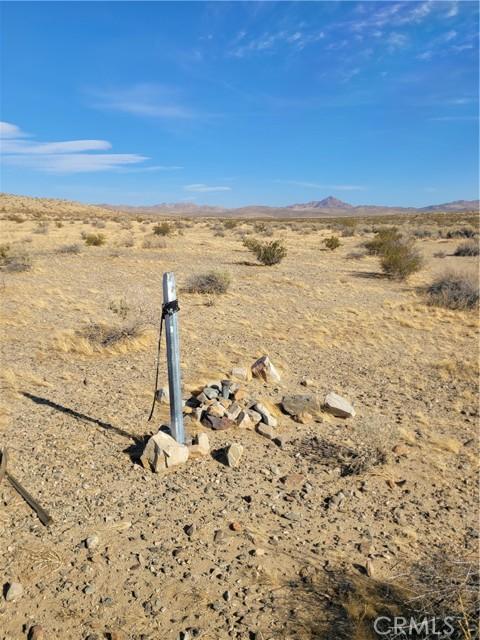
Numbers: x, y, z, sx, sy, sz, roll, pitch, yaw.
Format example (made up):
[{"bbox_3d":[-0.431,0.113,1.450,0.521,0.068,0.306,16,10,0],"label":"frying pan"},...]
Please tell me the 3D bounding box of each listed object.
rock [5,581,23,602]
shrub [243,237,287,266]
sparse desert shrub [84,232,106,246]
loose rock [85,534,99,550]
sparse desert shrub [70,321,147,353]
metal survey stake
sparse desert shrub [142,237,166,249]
[{"bbox_3d":[-0.972,1.155,2.056,0.075,0.065,0.068,0,12,0],"label":"rock"},{"bbox_3d":[0.778,-2.195,15.258,1.397,0.897,1.277,0,12,0],"label":"shrub"},{"bbox_3d":[-7.617,-4.240,25.259,1.159,0.704,1.044,0,12,0],"label":"sparse desert shrub"},{"bbox_3d":[-0.713,1.060,2.305,0.067,0.064,0.056,0,12,0],"label":"loose rock"},{"bbox_3d":[-1.665,0.169,6.032,0.959,0.295,0.719,0,12,0],"label":"sparse desert shrub"},{"bbox_3d":[-0.427,0.294,3.130,0.063,1.210,0.063,-9,15,-32],"label":"metal survey stake"},{"bbox_3d":[-4.215,-3.844,23.774,1.240,0.564,0.992,0,12,0],"label":"sparse desert shrub"}]

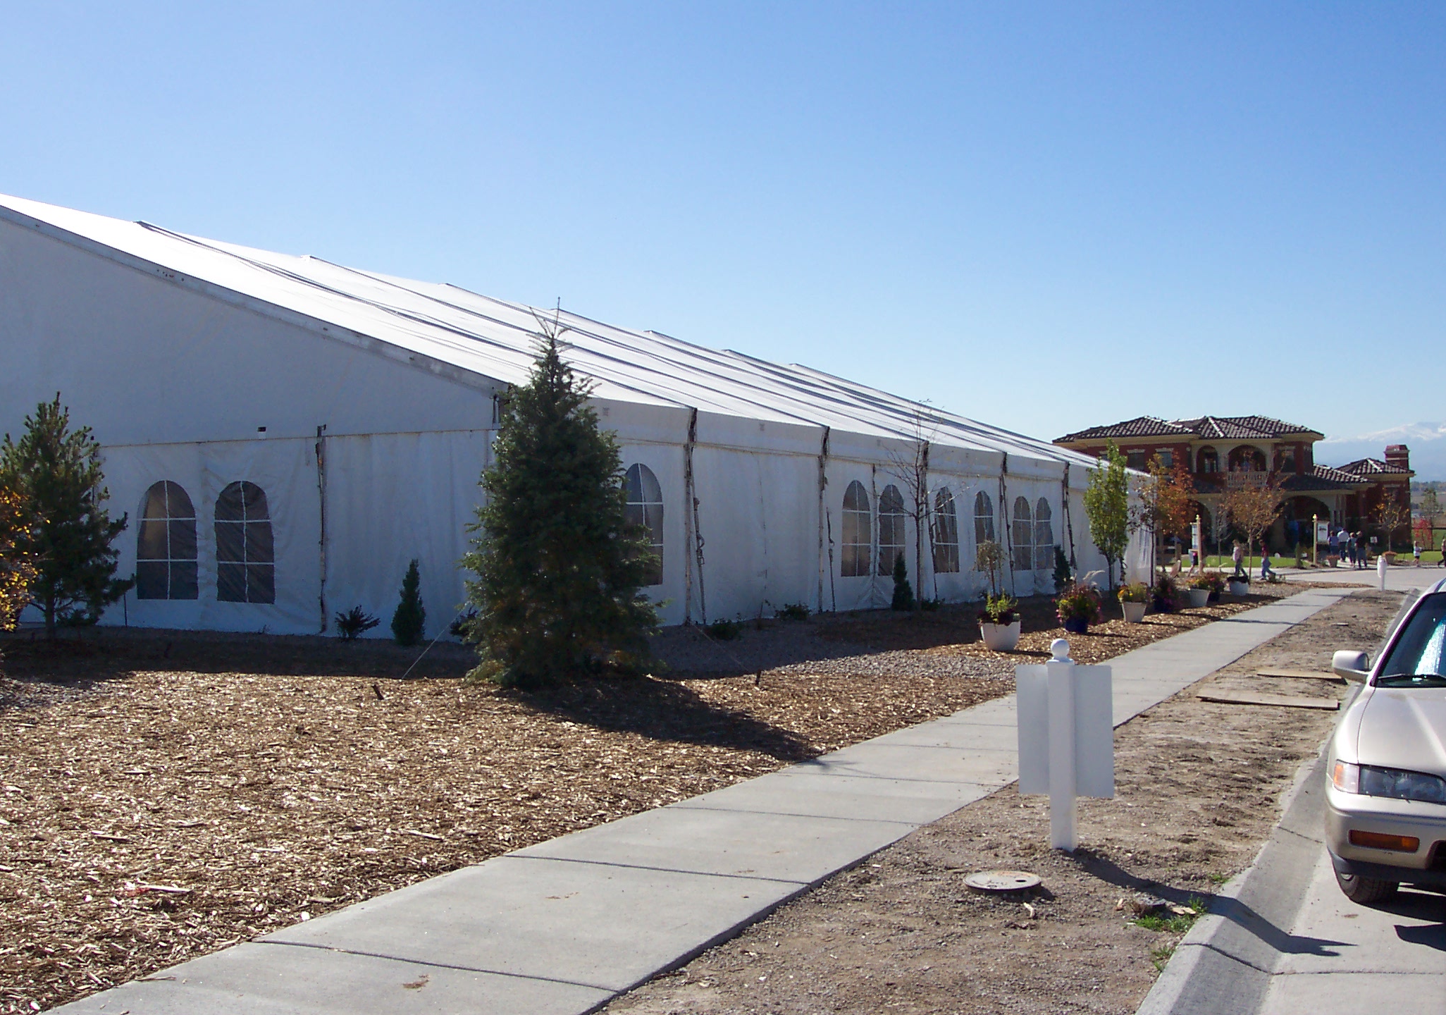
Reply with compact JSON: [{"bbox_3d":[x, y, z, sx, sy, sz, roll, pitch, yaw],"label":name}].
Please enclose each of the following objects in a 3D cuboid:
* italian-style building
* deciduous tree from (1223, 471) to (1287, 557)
[{"bbox_3d":[30.840,-1.500,97.000,19.000,8.400,14.000,-1,-1,31],"label":"italian-style building"},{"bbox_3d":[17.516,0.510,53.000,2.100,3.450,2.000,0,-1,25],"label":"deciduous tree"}]

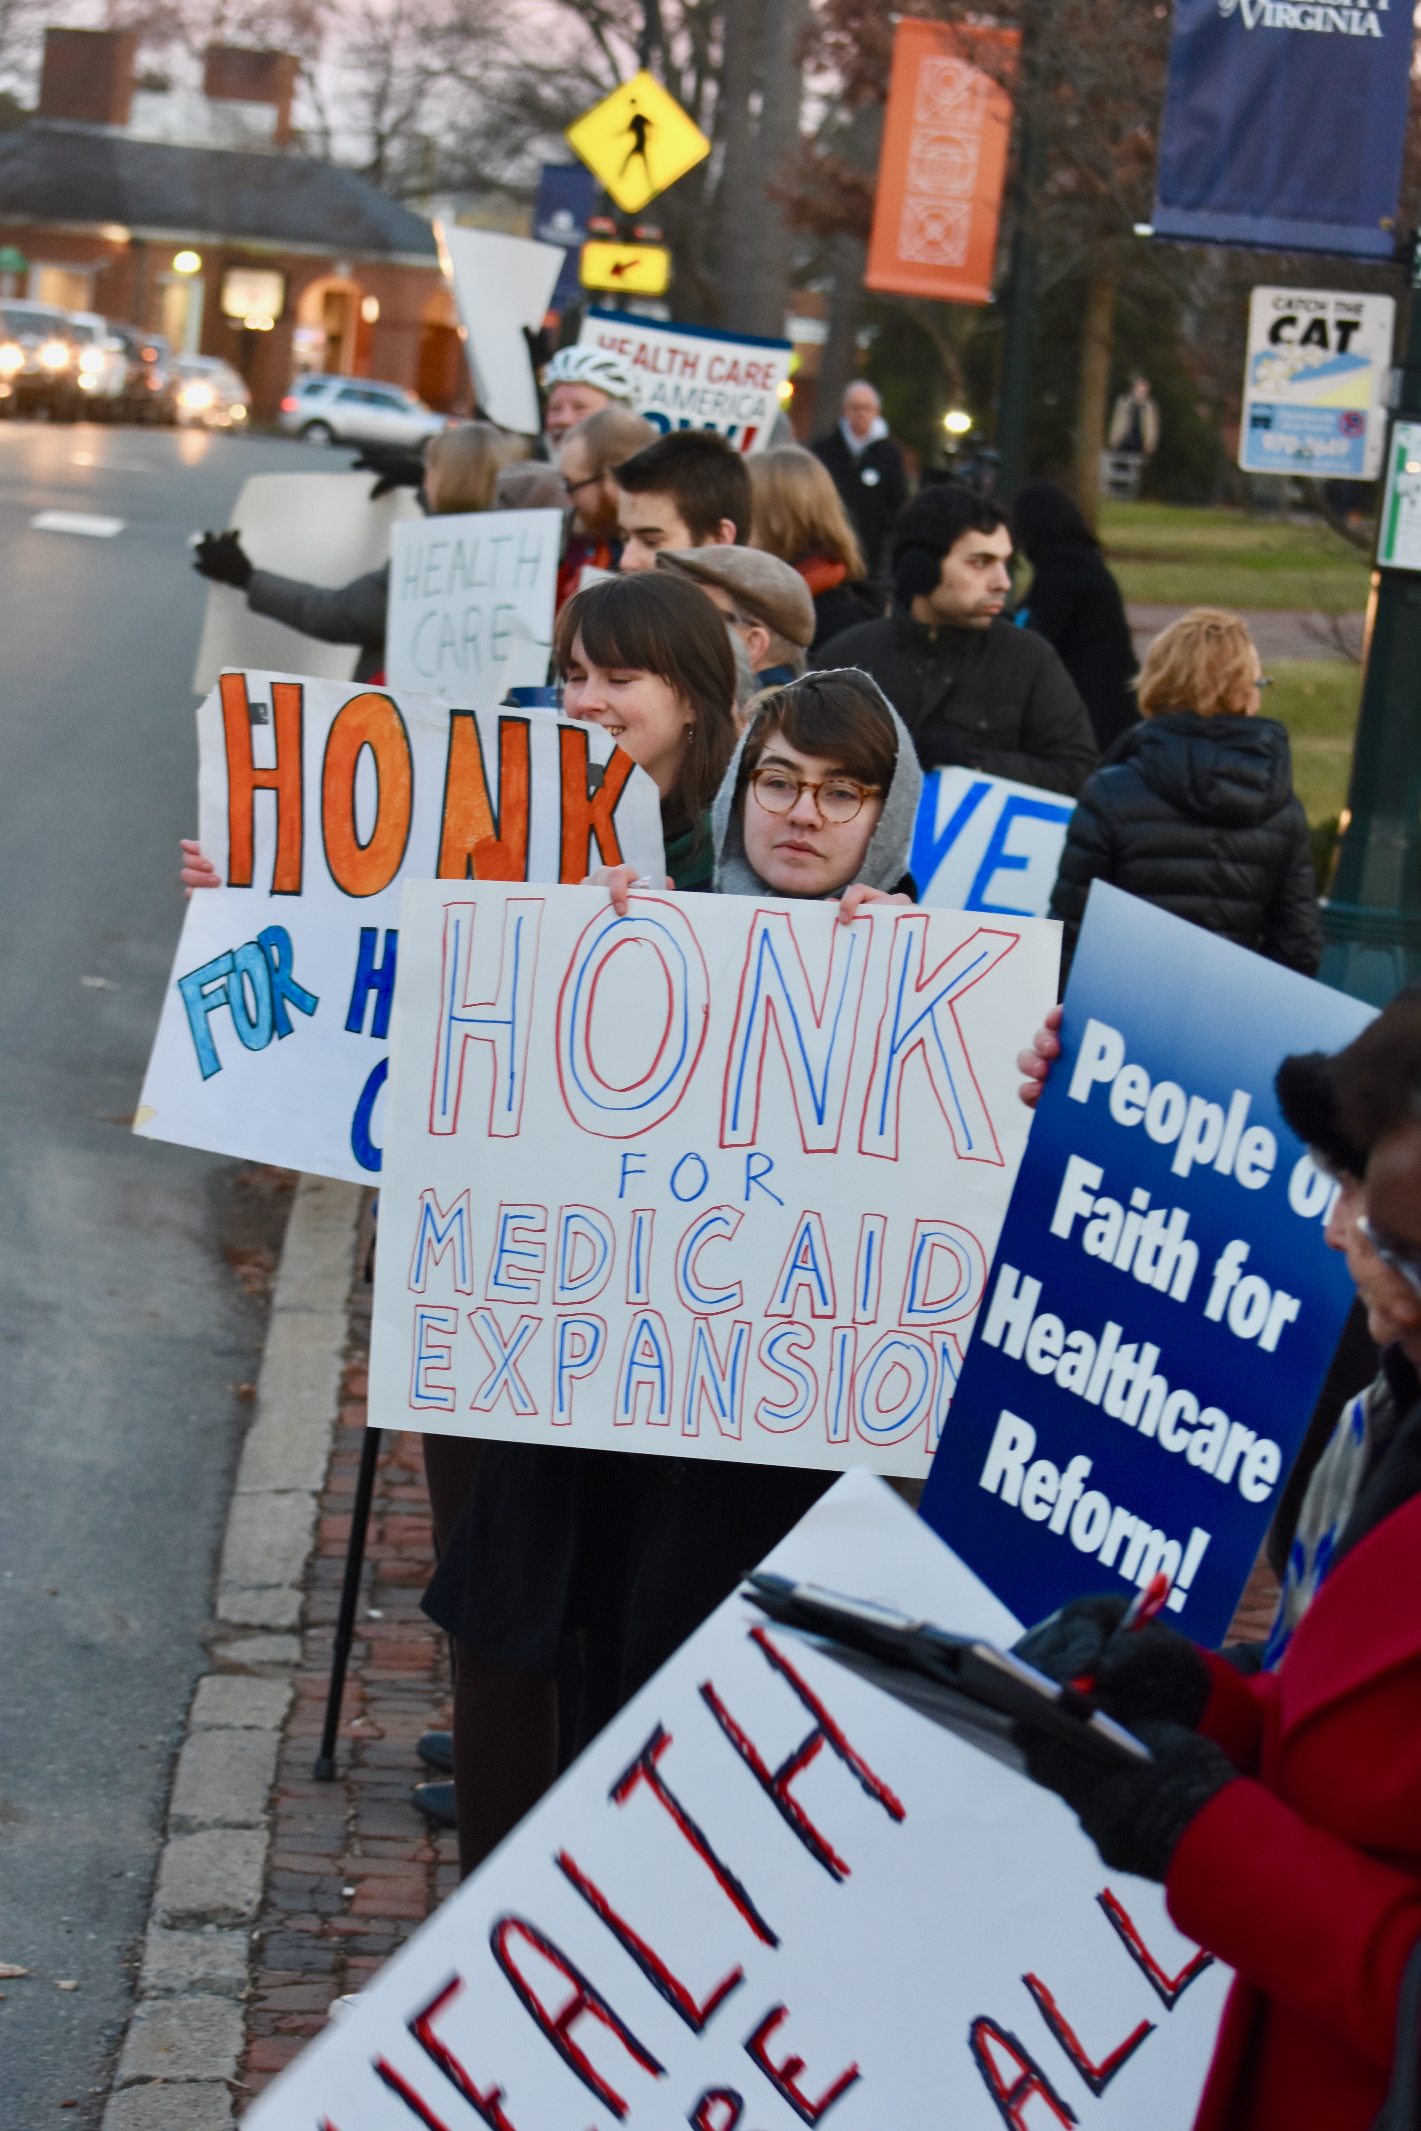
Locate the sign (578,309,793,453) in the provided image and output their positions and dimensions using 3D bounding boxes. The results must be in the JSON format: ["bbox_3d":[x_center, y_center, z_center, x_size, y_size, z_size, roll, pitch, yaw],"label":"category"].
[{"bbox_3d":[-0.107,-1.943,18.200,0.610,0.460,0.020,12,7,2],"label":"sign"}]

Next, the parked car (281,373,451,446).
[{"bbox_3d":[-8.012,-15.403,148.000,4.430,1.730,1.820,7,7,-11],"label":"parked car"}]

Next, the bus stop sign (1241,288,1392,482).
[{"bbox_3d":[1.249,-1.404,12.800,0.300,0.380,0.020,5,6,-1],"label":"bus stop sign"}]

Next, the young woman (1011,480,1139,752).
[{"bbox_3d":[0.982,-0.873,18.094,0.380,1.660,0.460,9,8,31],"label":"young woman"}]

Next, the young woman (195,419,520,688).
[{"bbox_3d":[-0.837,-0.686,14.600,0.680,1.650,0.580,9,8,30],"label":"young woman"}]

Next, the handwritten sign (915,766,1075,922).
[{"bbox_3d":[0.293,-0.202,9.750,0.660,0.540,0.020,14,7,8],"label":"handwritten sign"}]

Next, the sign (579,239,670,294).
[{"bbox_3d":[-0.621,-5.806,45.200,0.610,0.305,0.020,5,7,0],"label":"sign"}]

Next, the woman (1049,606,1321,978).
[{"bbox_3d":[0.690,0.108,9.592,0.460,1.635,0.360,6,7,8],"label":"woman"}]

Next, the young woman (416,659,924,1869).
[{"bbox_3d":[0.018,0.402,6.554,0.540,1.660,0.440,7,7,17],"label":"young woman"}]

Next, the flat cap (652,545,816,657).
[{"bbox_3d":[0.038,-0.714,9.500,0.270,0.120,0.200,21,0,-22],"label":"flat cap"}]

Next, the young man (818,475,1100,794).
[{"bbox_3d":[0.331,-0.065,10.201,0.520,1.780,0.400,6,7,14],"label":"young man"}]

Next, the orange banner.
[{"bbox_3d":[1.099,-4.258,29.300,0.600,1.250,0.040,4,7,-2],"label":"orange banner"}]

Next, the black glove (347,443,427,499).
[{"bbox_3d":[-0.764,-1.406,14.700,0.190,0.125,0.100,6,7,12],"label":"black glove"}]

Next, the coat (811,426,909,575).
[{"bbox_3d":[0.683,-2.578,29.300,0.520,0.850,0.320,5,7,3],"label":"coat"}]

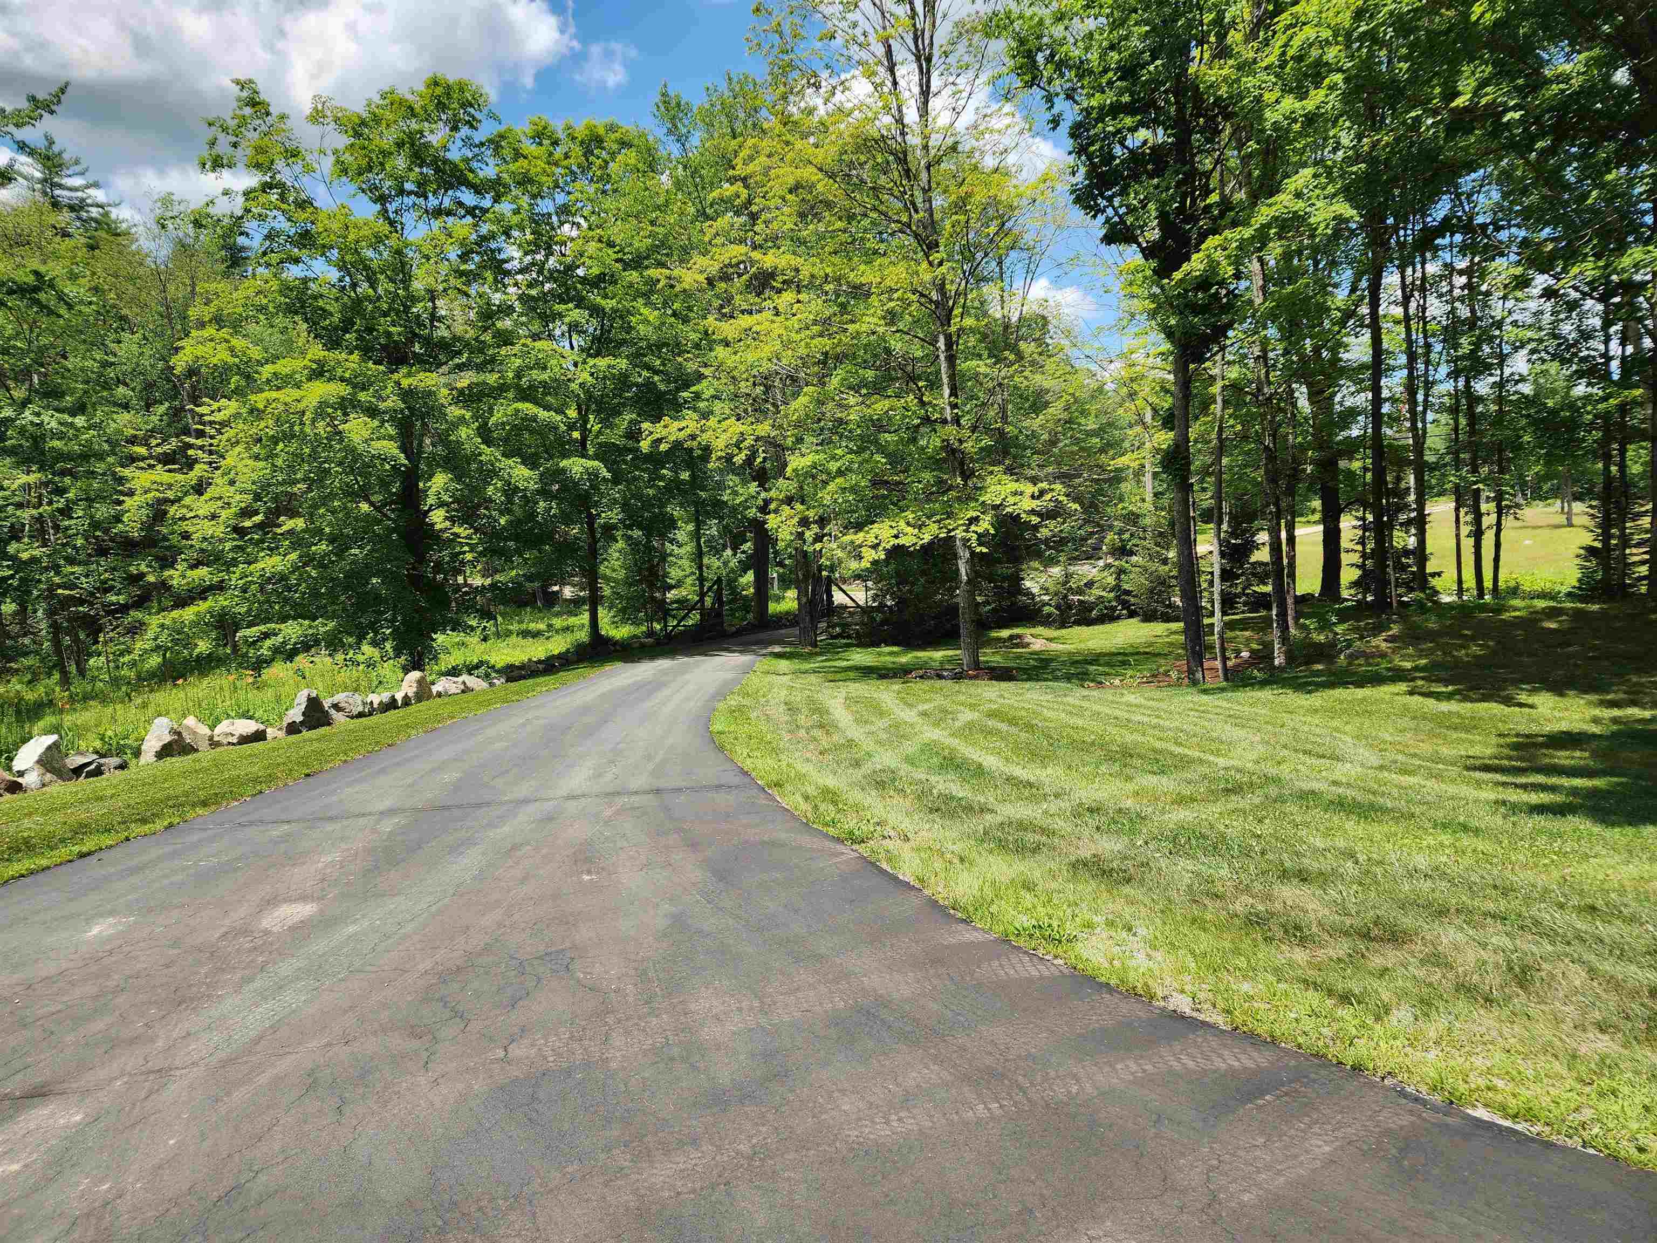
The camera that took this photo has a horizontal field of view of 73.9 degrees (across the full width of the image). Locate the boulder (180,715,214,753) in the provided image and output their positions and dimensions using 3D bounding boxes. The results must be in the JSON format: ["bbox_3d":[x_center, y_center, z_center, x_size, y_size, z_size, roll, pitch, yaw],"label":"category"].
[{"bbox_3d":[-8.337,1.483,14.500,0.400,0.480,0.440,-1,1,0],"label":"boulder"}]

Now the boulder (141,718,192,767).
[{"bbox_3d":[-8.195,1.487,13.600,0.470,0.560,0.580,-1,1,0],"label":"boulder"}]

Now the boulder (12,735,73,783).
[{"bbox_3d":[-8.279,1.446,11.600,0.480,0.520,0.520,-1,1,0],"label":"boulder"}]

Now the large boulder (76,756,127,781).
[{"bbox_3d":[-7.996,1.615,12.100,0.380,0.250,0.460,-1,1,0],"label":"large boulder"}]

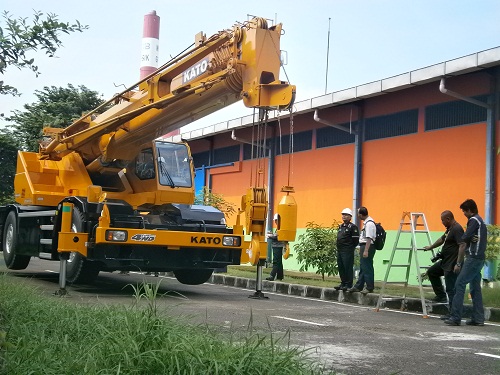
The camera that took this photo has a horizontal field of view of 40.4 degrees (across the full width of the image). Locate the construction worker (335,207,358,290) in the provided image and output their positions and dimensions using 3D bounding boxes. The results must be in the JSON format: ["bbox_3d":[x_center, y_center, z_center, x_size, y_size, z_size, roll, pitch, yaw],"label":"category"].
[{"bbox_3d":[2.004,1.288,14.100,0.500,1.700,0.380,-2,-6,41],"label":"construction worker"}]

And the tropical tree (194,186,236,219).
[{"bbox_3d":[-1.393,1.296,22.000,2.100,2.600,2.000,1,-4,3],"label":"tropical tree"}]

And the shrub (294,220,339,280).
[{"bbox_3d":[1.820,1.562,16.700,1.420,1.500,1.400,1,-4,3],"label":"shrub"}]

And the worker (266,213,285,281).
[{"bbox_3d":[0.624,1.455,16.600,0.440,1.660,0.500,3,-5,-21],"label":"worker"}]

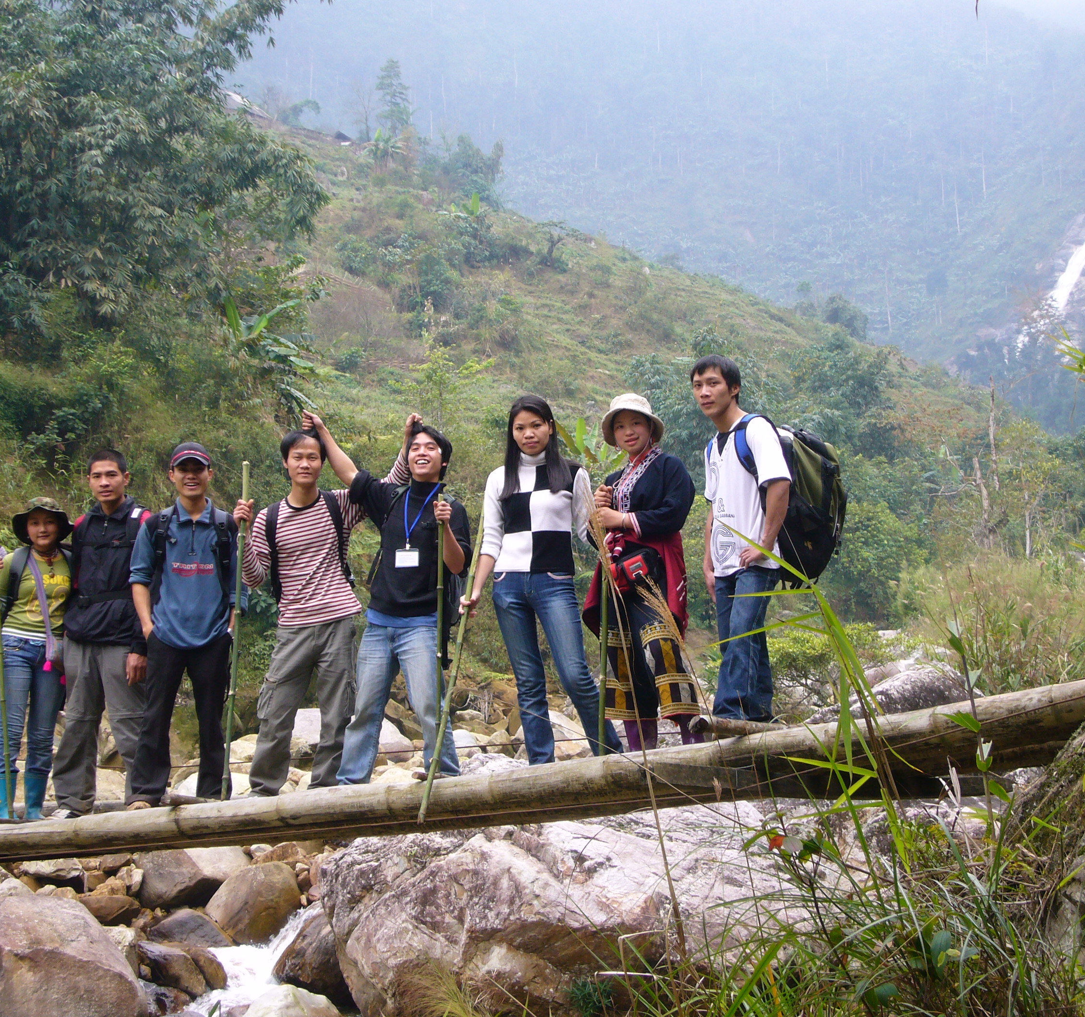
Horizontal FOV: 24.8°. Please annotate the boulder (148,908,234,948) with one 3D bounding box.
[{"bbox_3d":[-1.784,2.133,12.500,0.430,0.230,0.350,0,1,0],"label":"boulder"}]

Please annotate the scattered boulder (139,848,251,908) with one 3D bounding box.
[{"bbox_3d":[-1.861,1.963,13.200,0.620,0.380,0.500,0,1,0],"label":"scattered boulder"}]

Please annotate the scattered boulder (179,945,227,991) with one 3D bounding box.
[{"bbox_3d":[-1.642,2.214,11.900,0.250,0.240,0.260,0,1,0],"label":"scattered boulder"}]

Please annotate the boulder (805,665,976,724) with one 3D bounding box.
[{"bbox_3d":[2.609,1.433,18.500,1.300,0.520,1.000,0,1,0],"label":"boulder"}]

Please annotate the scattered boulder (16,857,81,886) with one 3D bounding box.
[{"bbox_3d":[-2.772,2.044,13.900,0.370,0.170,0.280,0,1,0],"label":"scattered boulder"}]

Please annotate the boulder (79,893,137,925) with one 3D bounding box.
[{"bbox_3d":[-2.326,2.150,13.200,0.330,0.170,0.250,0,1,0],"label":"boulder"}]

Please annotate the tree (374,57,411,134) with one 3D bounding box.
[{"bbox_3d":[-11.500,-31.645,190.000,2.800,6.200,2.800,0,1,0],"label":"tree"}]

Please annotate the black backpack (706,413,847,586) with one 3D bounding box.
[{"bbox_3d":[1.041,-0.040,10.950,0.470,0.750,0.390,-1,1,-33],"label":"black backpack"}]

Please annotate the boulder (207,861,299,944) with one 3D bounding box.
[{"bbox_3d":[-1.512,2.068,12.900,0.500,0.430,0.440,0,1,0],"label":"boulder"}]

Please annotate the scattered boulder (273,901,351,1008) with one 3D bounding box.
[{"bbox_3d":[-1.105,2.171,12.000,0.420,0.500,0.460,0,1,0],"label":"scattered boulder"}]

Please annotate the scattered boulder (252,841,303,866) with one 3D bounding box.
[{"bbox_3d":[-1.521,1.984,14.200,0.310,0.170,0.260,0,1,0],"label":"scattered boulder"}]

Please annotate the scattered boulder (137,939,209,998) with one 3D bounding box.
[{"bbox_3d":[-1.755,2.182,11.700,0.340,0.270,0.310,0,1,0],"label":"scattered boulder"}]

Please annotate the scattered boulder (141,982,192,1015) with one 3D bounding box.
[{"bbox_3d":[-1.801,2.343,11.800,0.260,0.170,0.220,0,1,0],"label":"scattered boulder"}]

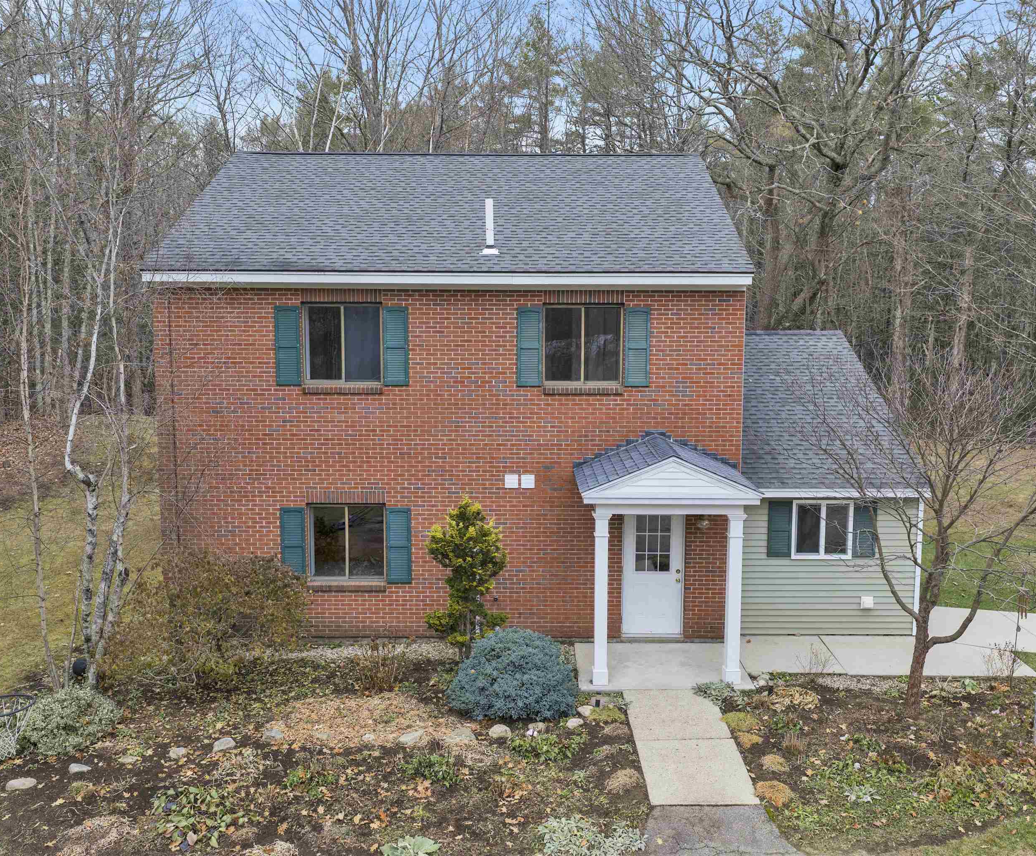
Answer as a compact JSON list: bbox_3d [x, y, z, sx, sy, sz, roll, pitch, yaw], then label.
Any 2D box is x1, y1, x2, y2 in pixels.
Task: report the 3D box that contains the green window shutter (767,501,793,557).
[{"bbox_3d":[4.140,1.604,15.842,0.380,0.890,0.040,0,7,0],"label":"green window shutter"}]

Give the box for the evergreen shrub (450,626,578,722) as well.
[{"bbox_3d":[-0.089,3.245,13.861,1.814,0.881,1.650,0,7,0],"label":"evergreen shrub"}]

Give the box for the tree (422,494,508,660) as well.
[{"bbox_3d":[-0.769,2.260,14.880,1.253,2.494,1.120,0,7,0],"label":"tree"}]

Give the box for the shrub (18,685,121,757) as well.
[{"bbox_3d":[-5.672,3.585,12.637,1.230,0.580,1.150,0,7,0],"label":"shrub"}]

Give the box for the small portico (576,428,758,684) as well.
[{"bbox_3d":[2.010,1.906,14.372,2.398,3.355,2.282,0,7,0],"label":"small portico"}]

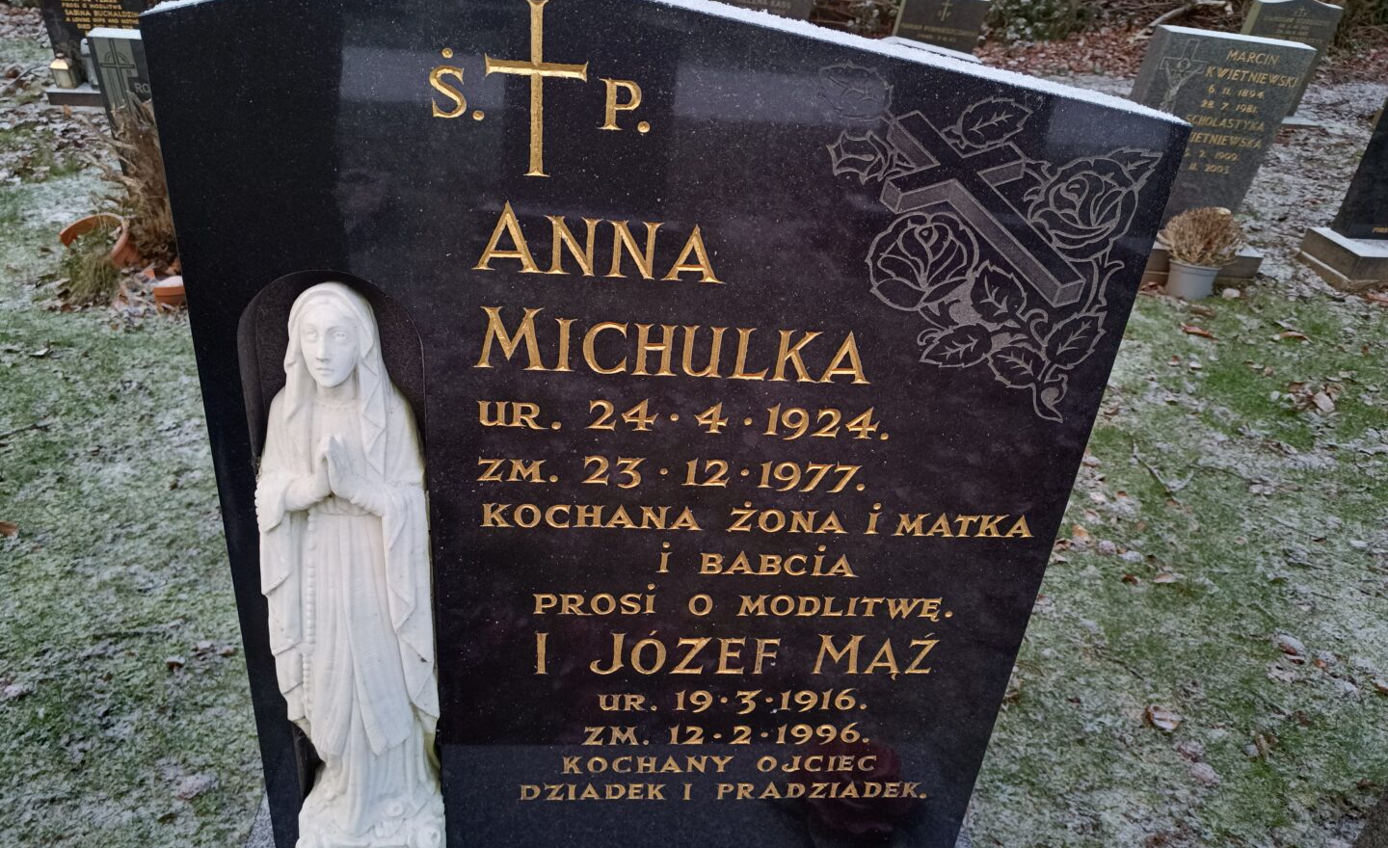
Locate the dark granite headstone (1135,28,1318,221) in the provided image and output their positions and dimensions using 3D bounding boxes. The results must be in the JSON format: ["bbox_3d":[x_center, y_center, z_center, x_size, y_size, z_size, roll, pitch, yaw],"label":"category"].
[{"bbox_3d":[1.874,-1.063,3.606,0.550,0.736,0.095,4,35,-7],"label":"dark granite headstone"}]

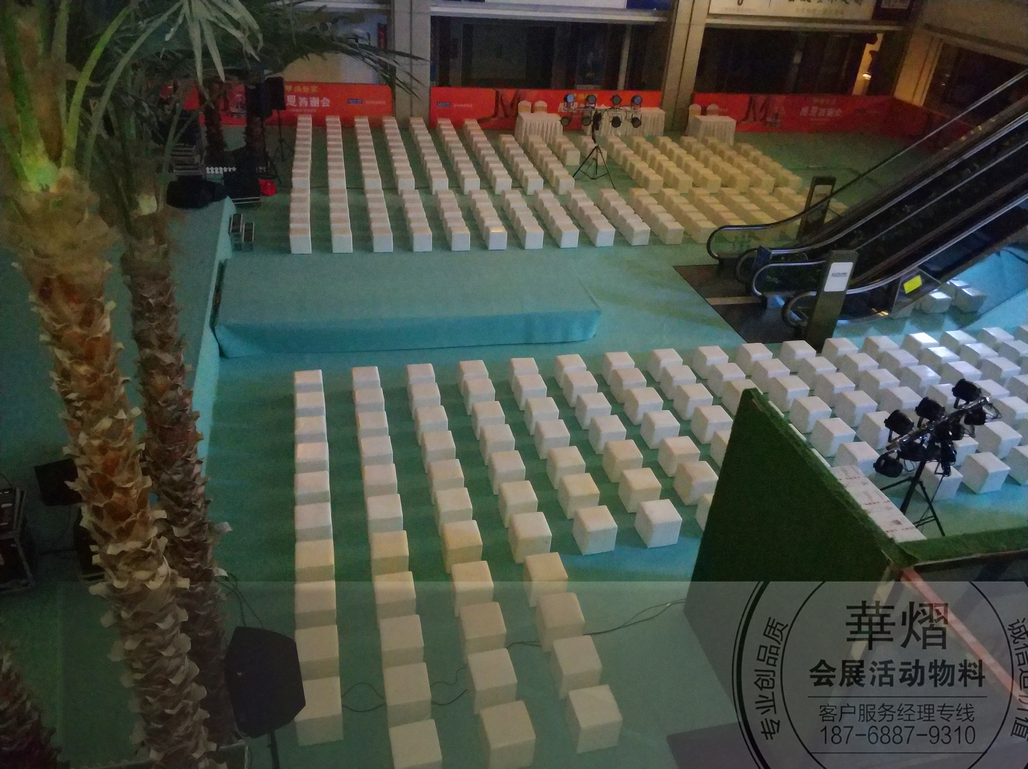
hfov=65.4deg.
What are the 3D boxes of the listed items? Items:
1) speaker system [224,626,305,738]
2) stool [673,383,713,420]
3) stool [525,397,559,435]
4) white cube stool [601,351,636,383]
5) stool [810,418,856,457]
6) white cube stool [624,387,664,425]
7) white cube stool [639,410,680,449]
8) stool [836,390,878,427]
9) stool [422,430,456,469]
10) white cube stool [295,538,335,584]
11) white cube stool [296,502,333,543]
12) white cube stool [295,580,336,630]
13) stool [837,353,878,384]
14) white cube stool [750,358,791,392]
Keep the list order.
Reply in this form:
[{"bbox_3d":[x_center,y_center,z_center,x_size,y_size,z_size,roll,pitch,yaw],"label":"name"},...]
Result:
[{"bbox_3d":[-1.770,2.098,5.583,0.438,0.690,0.382,11,33,10],"label":"speaker system"},{"bbox_3d":[2.842,0.280,12.679,0.400,0.400,0.400,-4,34,-14],"label":"stool"},{"bbox_3d":[0.421,0.473,12.050,0.400,0.395,0.400,-4,33,-13],"label":"stool"},{"bbox_3d":[1.753,-0.268,13.415,0.400,0.400,0.400,-4,33,-13],"label":"white cube stool"},{"bbox_3d":[4.751,0.789,11.925,0.400,0.390,0.395,-6,34,-16],"label":"stool"},{"bbox_3d":[2.033,0.332,12.493,0.400,0.395,0.402,-4,34,-15],"label":"white cube stool"},{"bbox_3d":[2.185,0.677,11.964,0.400,0.400,0.400,-4,34,-14],"label":"white cube stool"},{"bbox_3d":[5.446,0.380,12.732,0.400,0.395,0.400,-5,33,-15],"label":"stool"},{"bbox_3d":[-1.024,0.924,10.962,0.400,0.390,0.395,-4,33,-14],"label":"stool"},{"bbox_3d":[-2.209,2.030,8.941,0.400,0.385,0.400,-3,32,-13],"label":"white cube stool"},{"bbox_3d":[-2.408,1.733,9.677,0.405,0.386,0.405,-5,33,-14],"label":"white cube stool"},{"bbox_3d":[-2.088,2.387,8.481,0.400,0.390,0.401,-4,33,-13],"label":"white cube stool"},{"bbox_3d":[5.953,-0.265,13.826,0.400,0.395,0.400,-4,33,-14],"label":"stool"},{"bbox_3d":[4.301,-0.156,13.434,0.400,0.395,0.400,-5,33,-15],"label":"white cube stool"}]

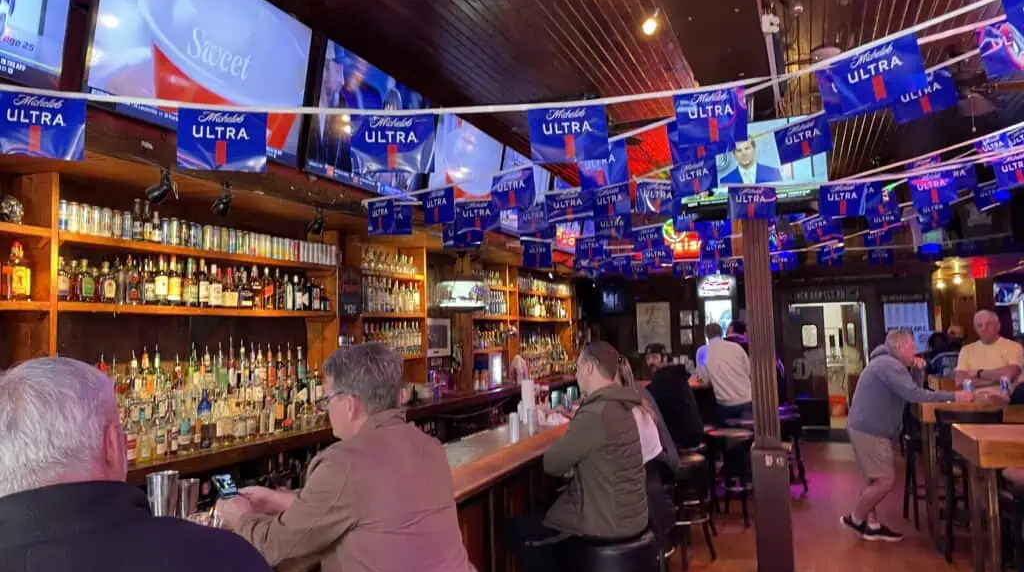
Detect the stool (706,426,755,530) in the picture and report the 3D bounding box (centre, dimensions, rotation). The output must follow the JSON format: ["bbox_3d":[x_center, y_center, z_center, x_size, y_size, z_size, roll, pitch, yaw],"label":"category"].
[{"bbox_3d":[1.885,1.648,6.650,0.410,0.760,0.410,-3,-4,20],"label":"stool"}]

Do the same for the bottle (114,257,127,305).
[{"bbox_3d":[-2.154,-0.032,4.237,0.066,0.268,0.066,-4,-5,21],"label":"bottle"}]

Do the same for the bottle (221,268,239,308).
[{"bbox_3d":[-1.908,0.008,5.193,0.085,0.265,0.095,-3,-4,20],"label":"bottle"}]

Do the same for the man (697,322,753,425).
[{"bbox_3d":[2.080,1.078,7.600,0.530,1.420,0.700,-2,-4,5],"label":"man"}]

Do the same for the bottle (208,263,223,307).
[{"bbox_3d":[-1.955,-0.010,5.070,0.080,0.275,0.085,-3,-4,20],"label":"bottle"}]

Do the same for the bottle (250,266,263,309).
[{"bbox_3d":[-1.752,0.015,5.263,0.080,0.306,0.080,-4,-5,21],"label":"bottle"}]

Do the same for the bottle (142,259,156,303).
[{"bbox_3d":[-2.146,-0.030,4.559,0.075,0.270,0.080,-3,-4,20],"label":"bottle"}]

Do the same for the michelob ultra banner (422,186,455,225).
[{"bbox_3d":[-0.435,-0.478,4.600,0.020,0.220,0.305,2,-6,-41],"label":"michelob ultra banner"}]

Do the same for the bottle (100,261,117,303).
[{"bbox_3d":[-2.248,-0.024,4.285,0.070,0.228,0.100,-3,-4,20],"label":"bottle"}]

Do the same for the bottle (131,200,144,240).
[{"bbox_3d":[-2.125,-0.375,4.367,0.062,0.241,0.062,-4,-5,21],"label":"bottle"}]

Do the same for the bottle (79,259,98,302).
[{"bbox_3d":[-2.295,-0.030,4.158,0.070,0.232,0.100,-3,-4,20],"label":"bottle"}]

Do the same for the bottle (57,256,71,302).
[{"bbox_3d":[-2.341,-0.037,4.037,0.070,0.232,0.098,-3,-4,20],"label":"bottle"}]

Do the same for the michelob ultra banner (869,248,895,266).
[{"bbox_3d":[4.522,-0.342,9.400,0.305,0.215,0.020,-3,-4,9],"label":"michelob ultra banner"}]

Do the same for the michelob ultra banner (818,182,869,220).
[{"bbox_3d":[2.112,-0.545,4.900,0.305,0.215,0.020,-2,-4,5],"label":"michelob ultra banner"}]

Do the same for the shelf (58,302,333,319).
[{"bbox_3d":[-1.949,0.167,4.969,0.280,0.042,2.347,-4,-4,21],"label":"shelf"}]

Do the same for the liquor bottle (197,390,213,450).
[{"bbox_3d":[-1.665,0.729,4.165,0.085,0.325,0.085,-4,-4,24],"label":"liquor bottle"}]

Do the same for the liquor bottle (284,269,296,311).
[{"bbox_3d":[-1.675,0.038,5.815,0.075,0.280,0.080,-3,-4,20],"label":"liquor bottle"}]

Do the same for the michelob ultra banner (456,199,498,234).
[{"bbox_3d":[-0.223,-0.463,5.120,0.305,0.208,0.020,-3,-4,12],"label":"michelob ultra banner"}]

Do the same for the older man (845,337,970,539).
[{"bbox_3d":[3.088,1.155,6.050,0.900,1.600,0.530,-3,-4,20],"label":"older man"}]

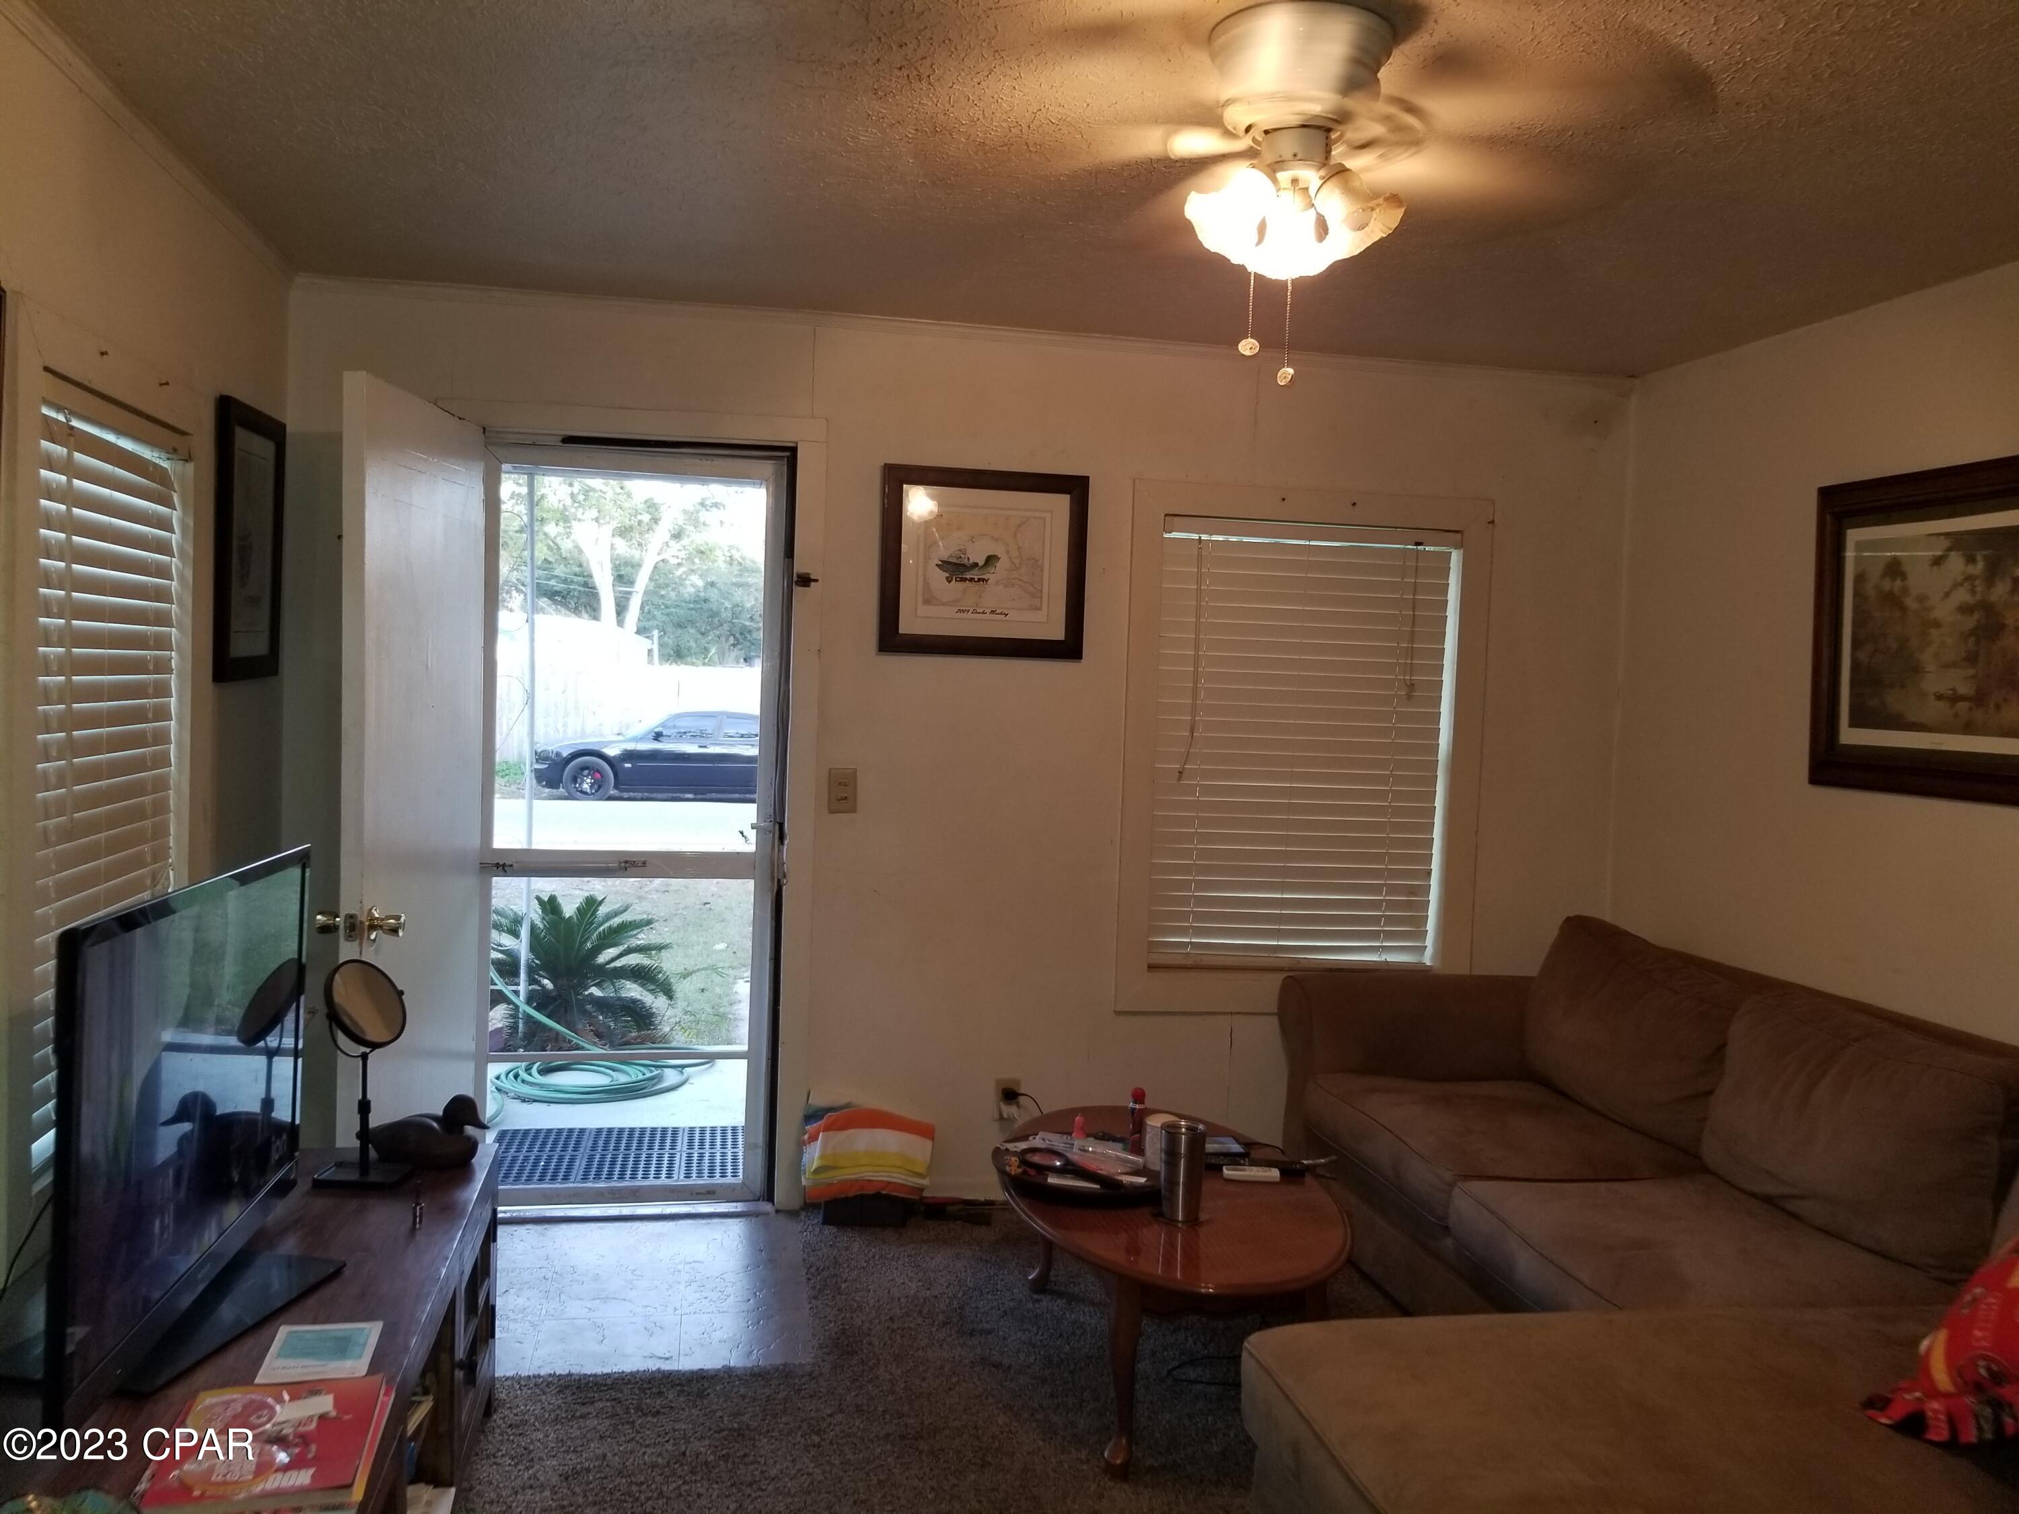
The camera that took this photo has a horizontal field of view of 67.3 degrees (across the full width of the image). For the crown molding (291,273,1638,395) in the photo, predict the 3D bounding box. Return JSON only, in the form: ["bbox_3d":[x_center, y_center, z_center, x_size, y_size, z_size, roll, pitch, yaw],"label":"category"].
[{"bbox_3d":[0.054,-1.120,4.063,3.660,0.050,0.035,1,3,-12],"label":"crown molding"}]

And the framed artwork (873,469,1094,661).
[{"bbox_3d":[-0.064,-0.518,4.069,0.556,0.495,0.030,1,3,-12],"label":"framed artwork"}]

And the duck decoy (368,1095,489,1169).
[{"bbox_3d":[-1.071,0.679,2.770,0.245,0.122,0.100,1,3,-16],"label":"duck decoy"}]

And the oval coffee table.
[{"bbox_3d":[0.308,1.071,3.102,0.655,0.410,1.120,1,3,-8],"label":"oval coffee table"}]

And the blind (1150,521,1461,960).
[{"bbox_3d":[0.846,-0.027,4.338,0.890,1.260,0.050,1,3,-12],"label":"blind"}]

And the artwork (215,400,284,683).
[{"bbox_3d":[-1.669,-0.461,3.330,0.030,0.580,0.485,1,3,-12],"label":"artwork"}]

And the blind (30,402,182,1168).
[{"bbox_3d":[-1.583,0.017,2.667,0.050,1.210,0.710,1,3,-12],"label":"blind"}]

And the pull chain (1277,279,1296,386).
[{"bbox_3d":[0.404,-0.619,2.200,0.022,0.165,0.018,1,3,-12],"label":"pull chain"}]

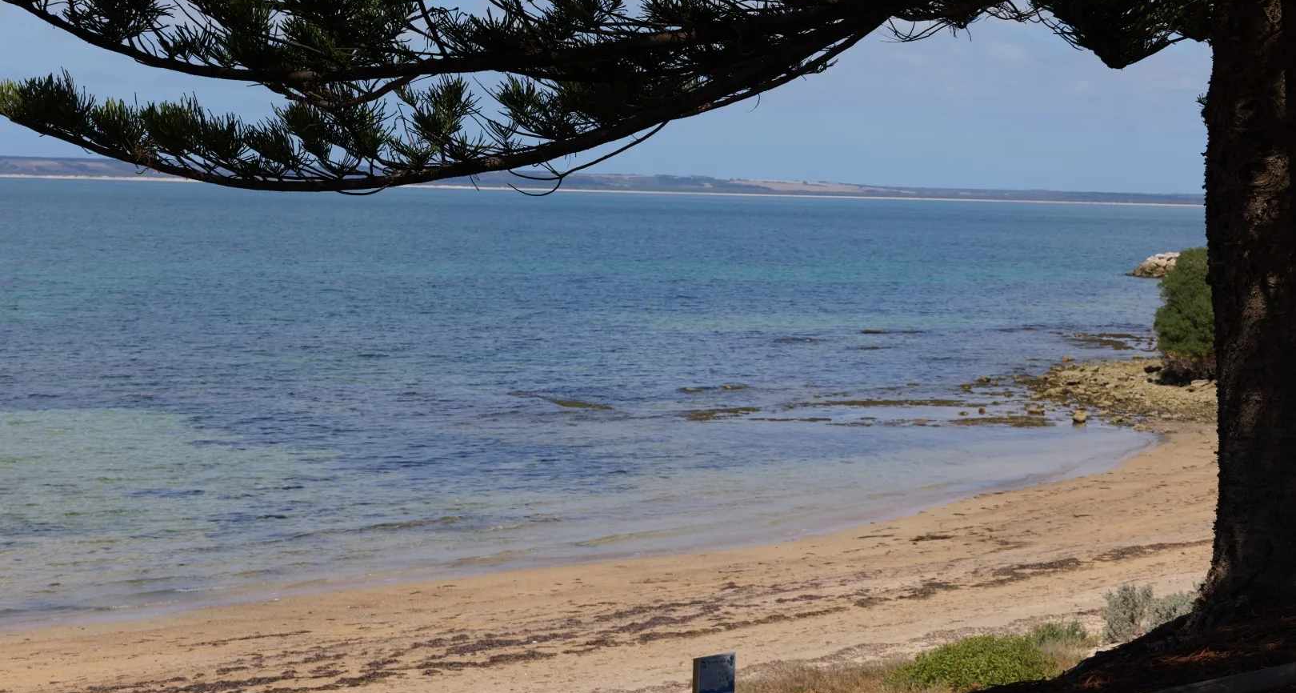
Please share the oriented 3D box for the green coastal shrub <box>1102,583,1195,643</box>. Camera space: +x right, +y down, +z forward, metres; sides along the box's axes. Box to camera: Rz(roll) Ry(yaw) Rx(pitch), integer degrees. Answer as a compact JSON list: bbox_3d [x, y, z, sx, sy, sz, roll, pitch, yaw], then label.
[{"bbox_3d":[8.361,4.398,42.178,1.600,0.850,1.200,1,4,0],"label":"green coastal shrub"}]

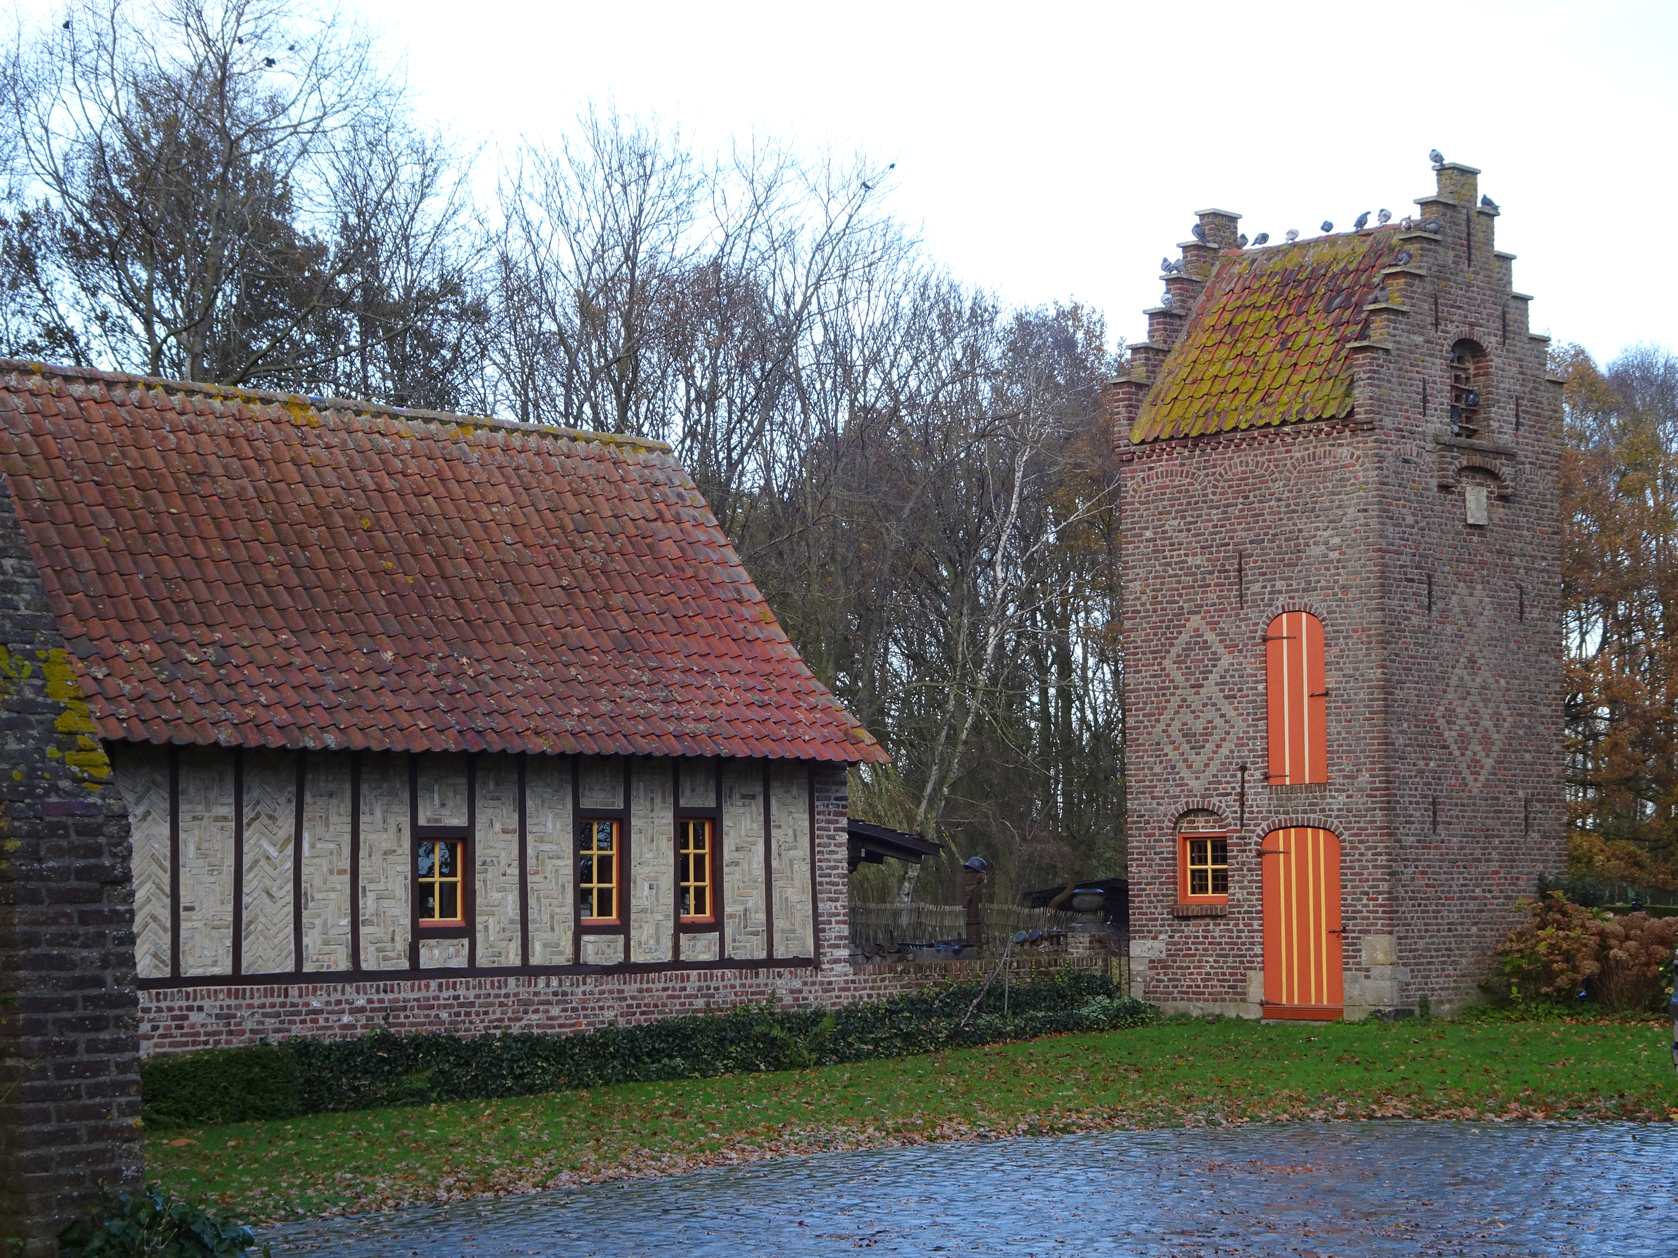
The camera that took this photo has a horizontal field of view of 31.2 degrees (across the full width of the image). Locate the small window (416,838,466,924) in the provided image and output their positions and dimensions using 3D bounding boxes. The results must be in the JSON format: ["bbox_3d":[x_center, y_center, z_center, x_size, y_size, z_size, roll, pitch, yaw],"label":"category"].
[{"bbox_3d":[-3.675,2.329,27.740,0.550,0.780,0.100,4,-7,-44],"label":"small window"}]

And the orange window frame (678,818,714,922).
[{"bbox_3d":[-1.425,2.400,29.910,0.480,1.030,0.100,4,-7,-44],"label":"orange window frame"}]

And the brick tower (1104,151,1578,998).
[{"bbox_3d":[5.987,-0.412,35.729,3.820,9.720,3.900,-5,-7,43],"label":"brick tower"}]

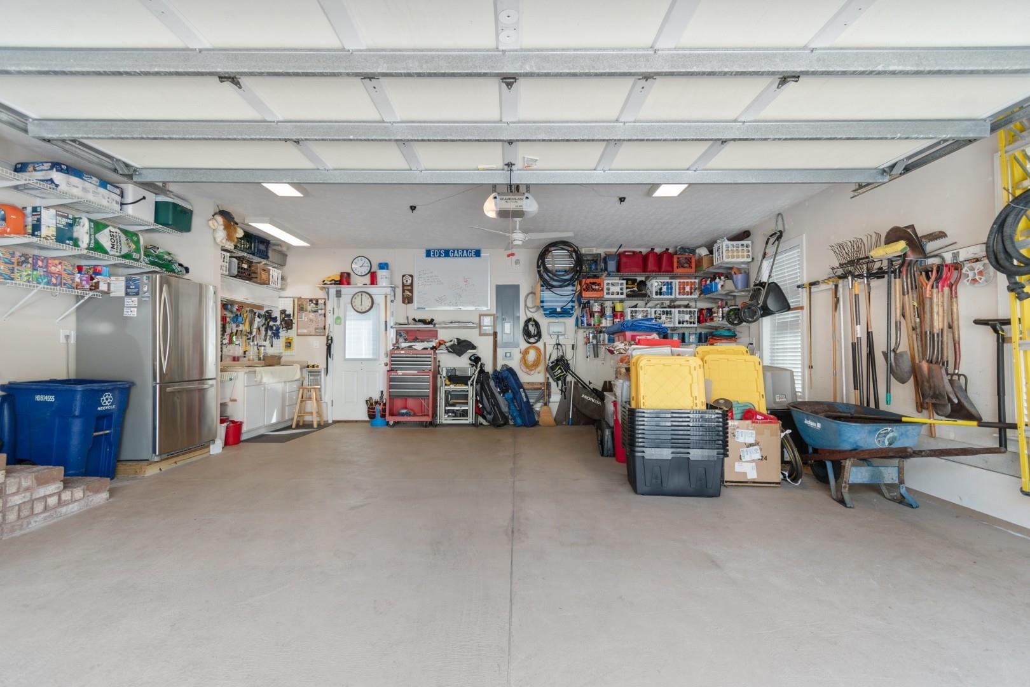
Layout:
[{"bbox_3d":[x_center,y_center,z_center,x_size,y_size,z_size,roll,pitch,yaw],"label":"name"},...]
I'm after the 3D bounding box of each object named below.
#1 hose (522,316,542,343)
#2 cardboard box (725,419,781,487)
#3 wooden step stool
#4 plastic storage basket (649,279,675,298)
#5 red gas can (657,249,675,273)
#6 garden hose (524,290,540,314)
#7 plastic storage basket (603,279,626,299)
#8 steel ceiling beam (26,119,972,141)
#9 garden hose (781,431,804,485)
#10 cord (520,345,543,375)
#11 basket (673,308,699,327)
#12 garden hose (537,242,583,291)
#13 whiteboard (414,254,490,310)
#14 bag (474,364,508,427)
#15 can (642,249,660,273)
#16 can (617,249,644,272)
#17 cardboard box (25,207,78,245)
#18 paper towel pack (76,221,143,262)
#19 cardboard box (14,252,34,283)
[{"bbox_3d":[0.276,-0.207,6.876,0.310,0.440,0.100,0,-1,0],"label":"hose"},{"bbox_3d":[2.070,0.957,3.910,0.490,0.570,0.420,0,-1,0],"label":"cardboard box"},{"bbox_3d":[-3.260,0.994,6.750,0.370,0.620,0.360,0,-1,0],"label":"wooden step stool"},{"bbox_3d":[2.300,-0.858,6.800,0.349,0.275,0.380,0,-1,0],"label":"plastic storage basket"},{"bbox_3d":[2.318,-1.270,6.733,0.220,0.370,0.350,0,-1,0],"label":"red gas can"},{"bbox_3d":[0.282,-0.660,6.904,0.280,0.360,0.060,0,-1,0],"label":"garden hose"},{"bbox_3d":[1.578,-0.856,6.760,0.340,0.270,0.350,0,-1,0],"label":"plastic storage basket"},{"bbox_3d":[-0.026,-1.083,2.200,4.870,0.080,0.085,0,-1,0],"label":"steel ceiling beam"},{"bbox_3d":[2.426,1.030,3.950,0.200,0.500,0.440,0,-1,0],"label":"garden hose"},{"bbox_3d":[0.267,0.267,6.930,0.360,0.480,0.090,0,-1,0],"label":"cord"},{"bbox_3d":[2.610,-0.397,6.730,0.340,0.270,0.370,0,-1,0],"label":"basket"},{"bbox_3d":[0.666,-1.174,6.450,0.690,0.740,0.180,0,-1,0],"label":"garden hose"},{"bbox_3d":[-1.006,-0.980,6.913,1.220,0.905,0.040,0,-1,0],"label":"whiteboard"},{"bbox_3d":[-0.379,0.822,6.740,0.390,0.990,0.330,-21,-2,0],"label":"bag"},{"bbox_3d":[2.153,-1.300,6.760,0.255,0.365,0.340,0,-1,0],"label":"can"},{"bbox_3d":[1.770,-1.249,6.690,0.395,0.335,0.240,0,-1,0],"label":"can"},{"bbox_3d":[-4.015,-1.000,3.695,0.175,0.267,0.257,0,-1,0],"label":"cardboard box"},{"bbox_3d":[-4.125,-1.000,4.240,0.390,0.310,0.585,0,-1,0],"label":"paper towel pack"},{"bbox_3d":[-4.068,-0.612,3.442,0.270,0.235,0.125,0,-1,0],"label":"cardboard box"}]

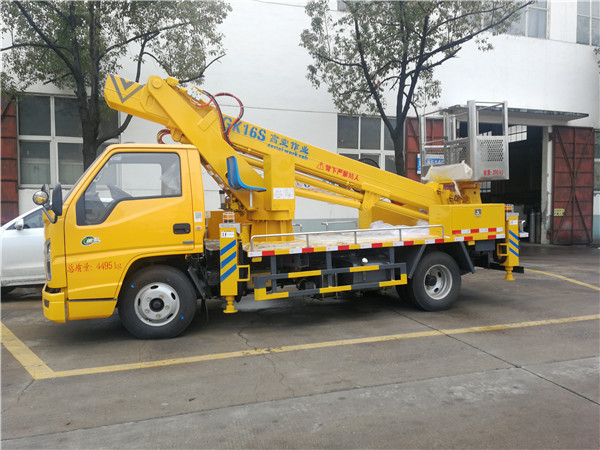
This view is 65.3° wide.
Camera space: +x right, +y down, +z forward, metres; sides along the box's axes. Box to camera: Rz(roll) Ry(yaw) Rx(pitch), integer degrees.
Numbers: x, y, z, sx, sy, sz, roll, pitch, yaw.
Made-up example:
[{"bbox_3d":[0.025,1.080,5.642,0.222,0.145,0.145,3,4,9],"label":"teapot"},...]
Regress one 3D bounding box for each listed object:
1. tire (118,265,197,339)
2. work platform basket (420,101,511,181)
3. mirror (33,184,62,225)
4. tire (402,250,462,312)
[{"bbox_3d":[-1.449,0.786,4.748,0.765,0.765,0.210,-1,3,-23],"label":"tire"},{"bbox_3d":[2.459,-1.201,7.089,0.650,1.090,1.190,-1,3,-19],"label":"work platform basket"},{"bbox_3d":[-2.204,-0.186,4.093,0.240,0.360,0.230,-1,3,-23],"label":"mirror"},{"bbox_3d":[1.715,0.718,5.974,0.765,0.765,0.210,-1,3,-23],"label":"tire"}]

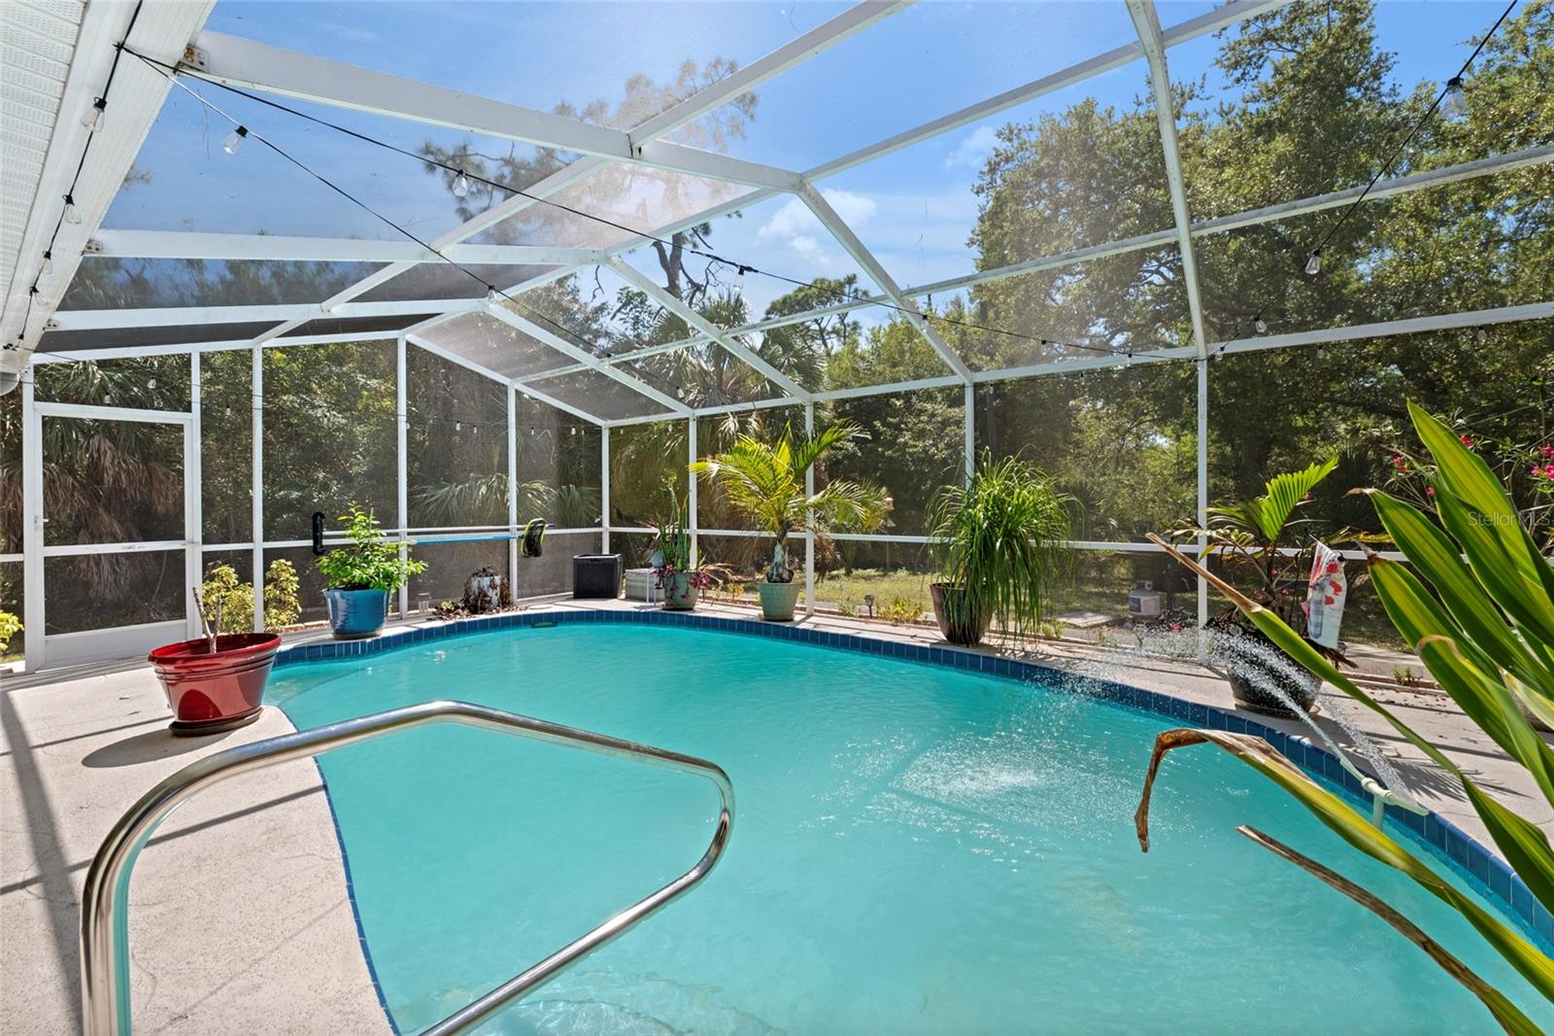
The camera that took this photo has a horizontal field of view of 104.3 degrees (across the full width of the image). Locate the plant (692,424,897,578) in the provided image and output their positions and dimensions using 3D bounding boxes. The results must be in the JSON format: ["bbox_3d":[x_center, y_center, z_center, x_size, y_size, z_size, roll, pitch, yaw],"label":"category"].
[{"bbox_3d":[0.130,-0.164,6.648,2.100,1.750,1.750,0,1,0],"label":"plant"}]

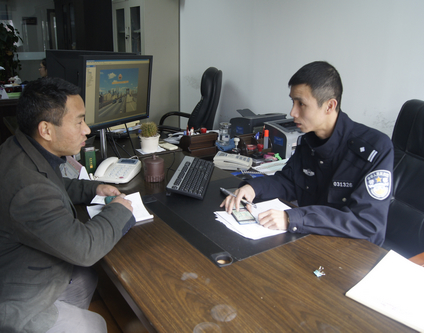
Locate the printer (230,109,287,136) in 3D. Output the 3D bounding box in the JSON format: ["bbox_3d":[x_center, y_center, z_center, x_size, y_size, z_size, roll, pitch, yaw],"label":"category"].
[{"bbox_3d":[0.361,-0.336,2.935,0.340,0.240,0.230,-12,23,-33],"label":"printer"}]

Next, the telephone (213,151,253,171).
[{"bbox_3d":[0.136,-0.048,2.316,0.220,0.080,0.170,6,20,12],"label":"telephone"}]

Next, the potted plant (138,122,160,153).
[{"bbox_3d":[-0.368,-0.188,2.260,0.120,0.180,0.120,1,19,0],"label":"potted plant"}]

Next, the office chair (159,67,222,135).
[{"bbox_3d":[-0.267,-0.340,3.489,0.670,1.150,0.650,-2,20,-9],"label":"office chair"}]

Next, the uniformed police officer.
[{"bbox_3d":[0.415,0.275,1.512,0.660,1.340,0.540,-10,22,-29],"label":"uniformed police officer"}]

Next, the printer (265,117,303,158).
[{"bbox_3d":[0.575,-0.212,2.650,0.360,0.205,0.237,-12,23,-33],"label":"printer"}]

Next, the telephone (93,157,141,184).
[{"bbox_3d":[-0.457,0.011,1.843,0.180,0.080,0.215,4,20,8],"label":"telephone"}]

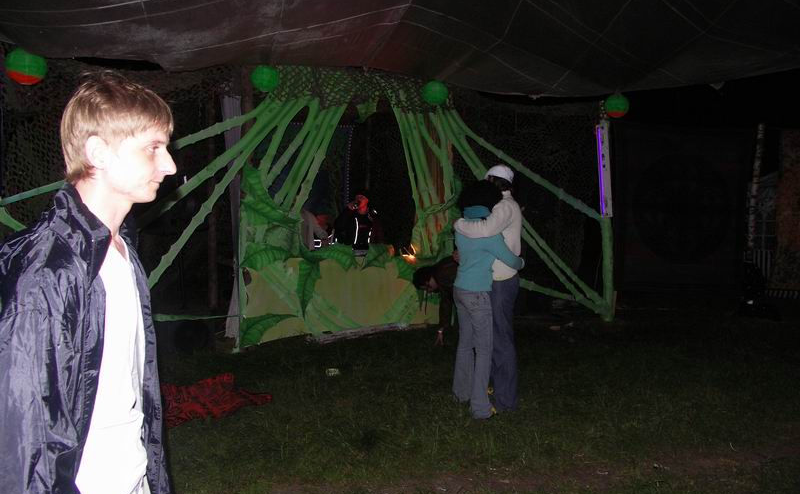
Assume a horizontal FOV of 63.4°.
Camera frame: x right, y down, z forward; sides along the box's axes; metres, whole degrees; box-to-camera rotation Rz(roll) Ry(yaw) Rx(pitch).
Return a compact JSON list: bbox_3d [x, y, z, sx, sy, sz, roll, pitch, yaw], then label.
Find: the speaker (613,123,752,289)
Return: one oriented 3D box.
[{"bbox_3d":[4.118,-0.598,9.683,2.041,2.416,0.500,0,5,0],"label":"speaker"}]

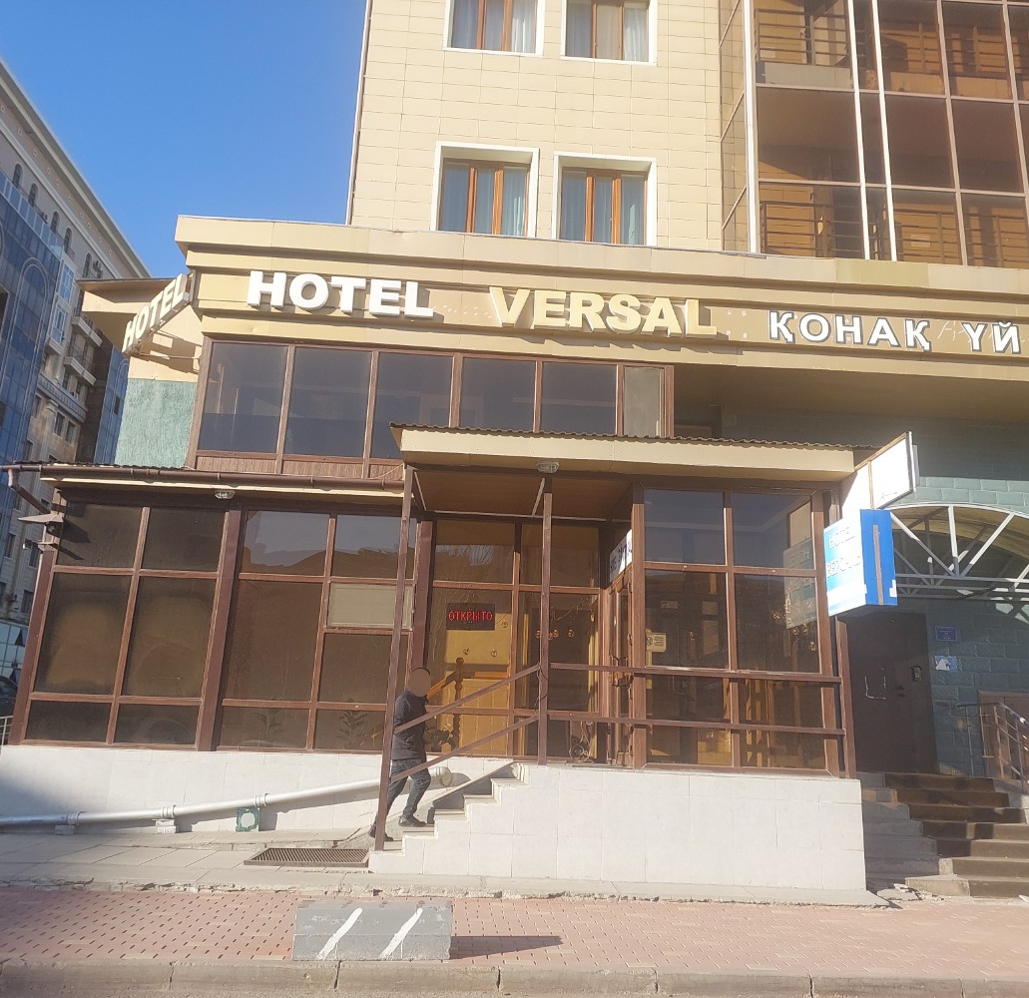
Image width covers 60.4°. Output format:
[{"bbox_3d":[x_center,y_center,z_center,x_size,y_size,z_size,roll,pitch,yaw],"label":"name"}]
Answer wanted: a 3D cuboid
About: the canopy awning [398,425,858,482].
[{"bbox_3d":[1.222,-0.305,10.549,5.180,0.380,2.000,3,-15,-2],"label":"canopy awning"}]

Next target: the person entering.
[{"bbox_3d":[-1.187,2.775,9.565,0.620,1.780,0.520,4,-15,-7],"label":"person entering"}]

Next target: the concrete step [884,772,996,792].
[{"bbox_3d":[5.461,3.698,11.533,1.450,0.165,0.340,3,-15,-2],"label":"concrete step"}]

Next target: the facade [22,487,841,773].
[{"bbox_3d":[-1.112,1.386,10.056,9.000,3.080,1.500,3,-15,-2],"label":"facade"}]

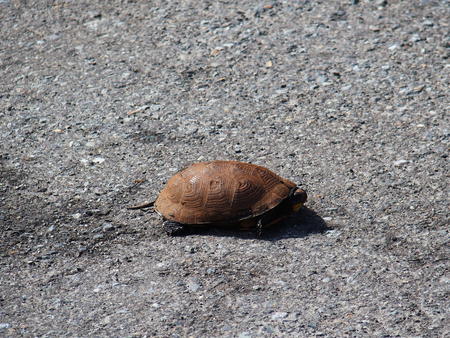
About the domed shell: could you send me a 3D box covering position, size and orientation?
[{"bbox_3d":[0.000,0.017,3.500,0.128,0.044,0.093,4,26,7],"label":"domed shell"}]

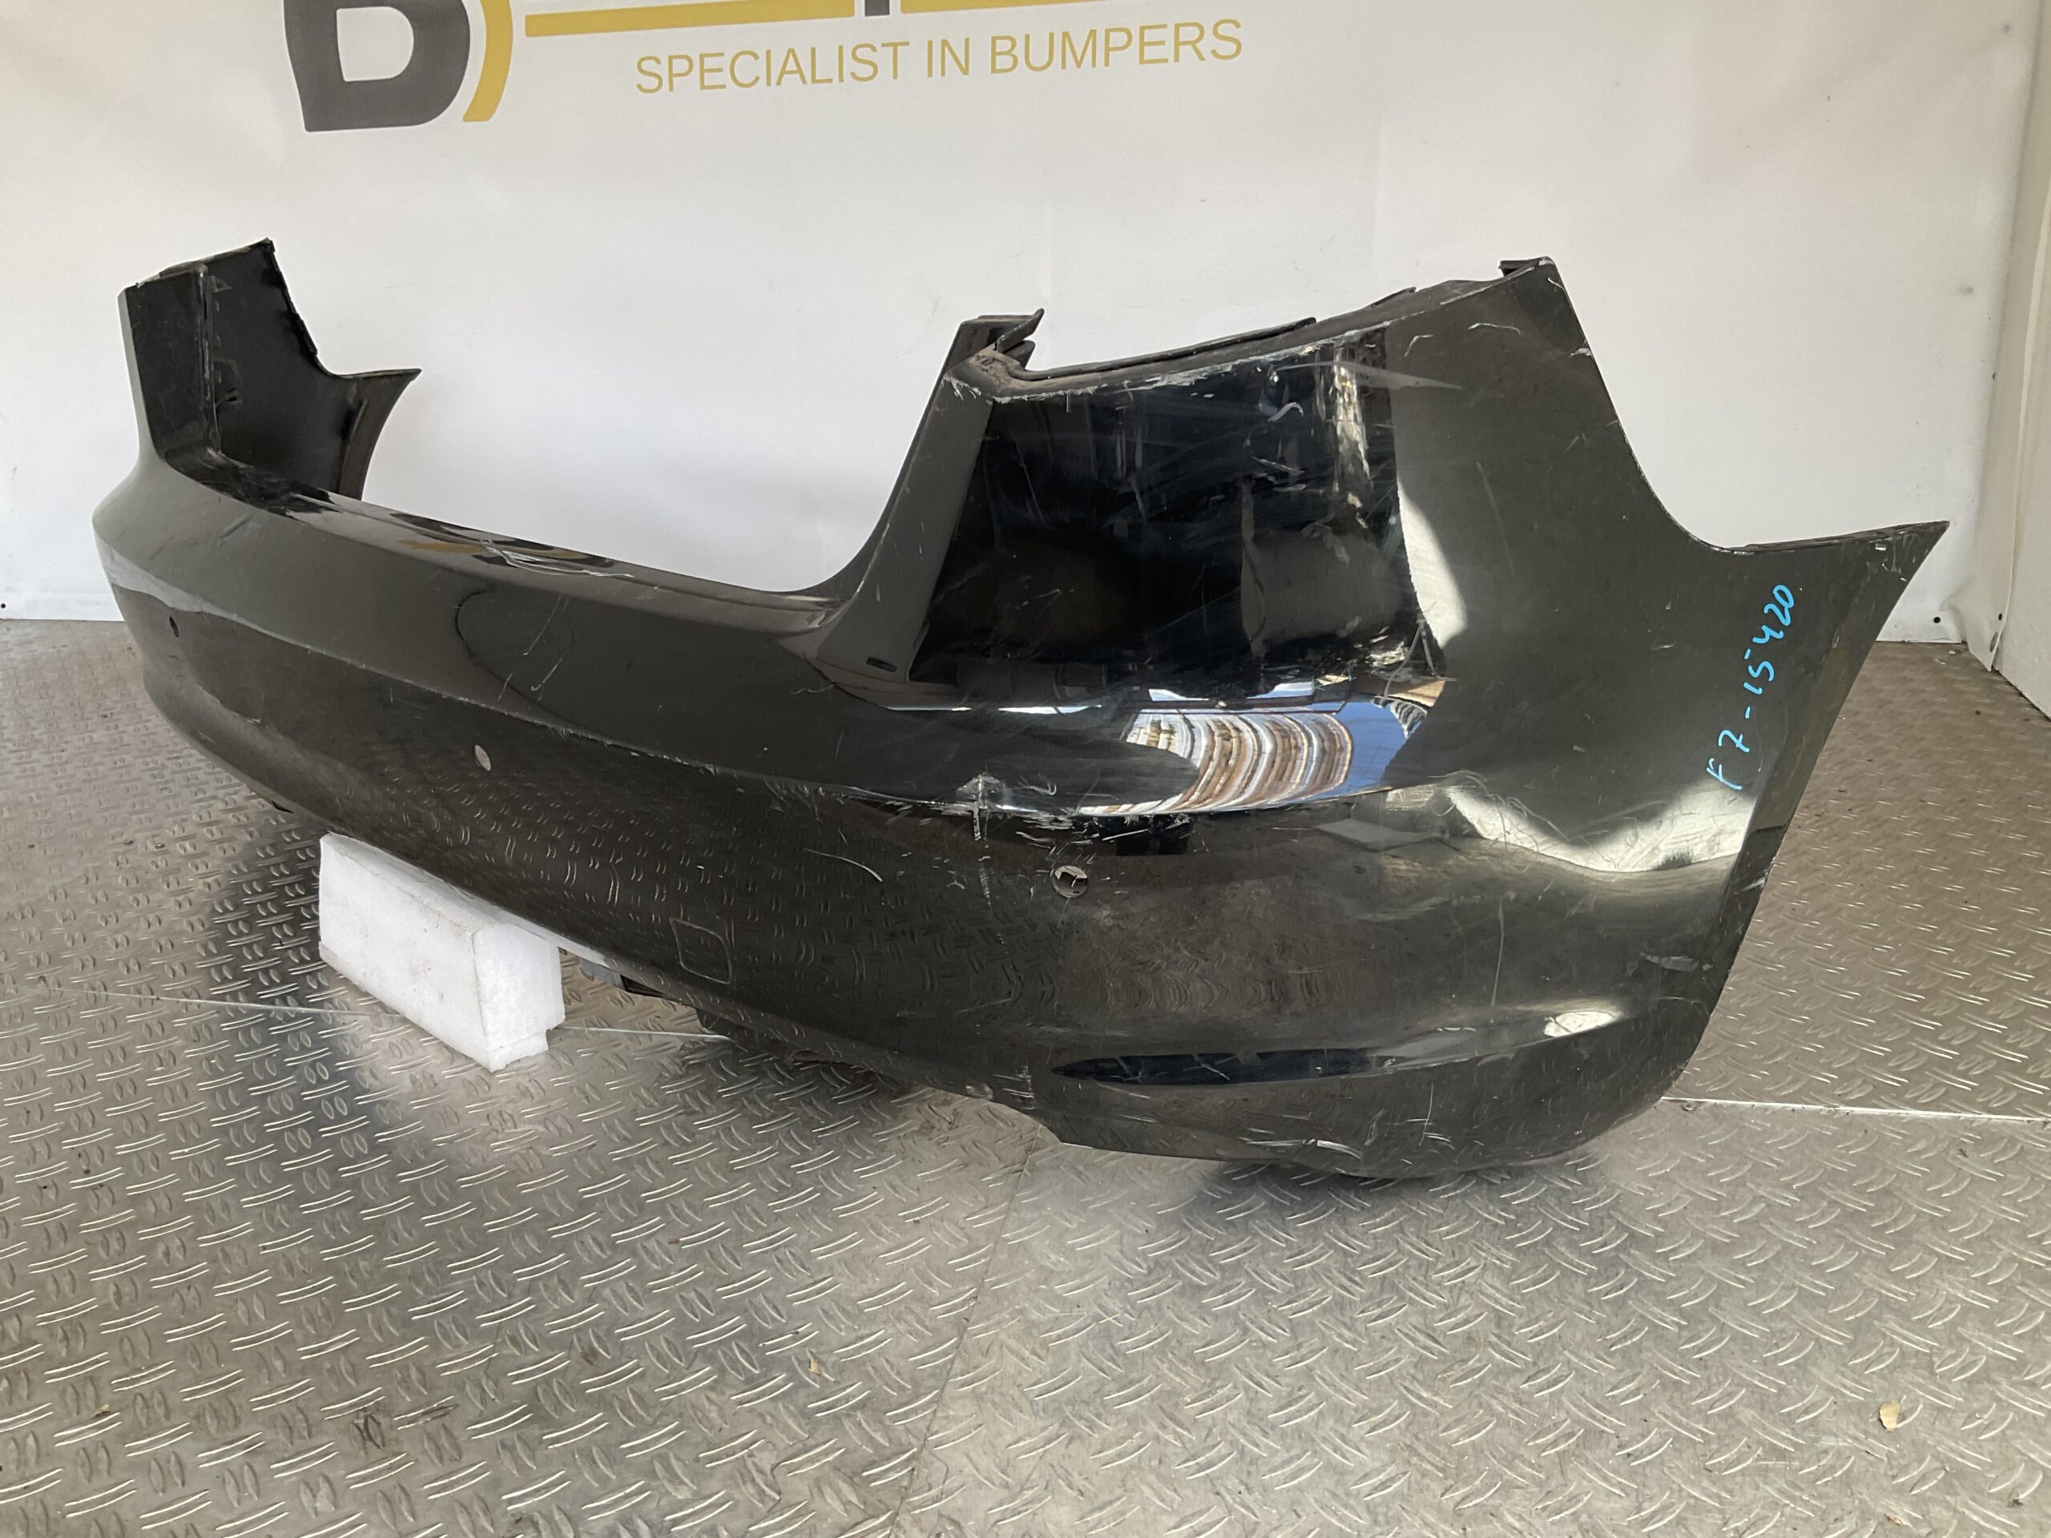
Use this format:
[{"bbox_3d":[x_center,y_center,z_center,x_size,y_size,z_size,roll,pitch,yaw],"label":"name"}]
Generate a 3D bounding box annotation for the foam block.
[{"bbox_3d":[-0.495,0.137,1.426,0.305,0.114,0.067,16,27,42],"label":"foam block"}]

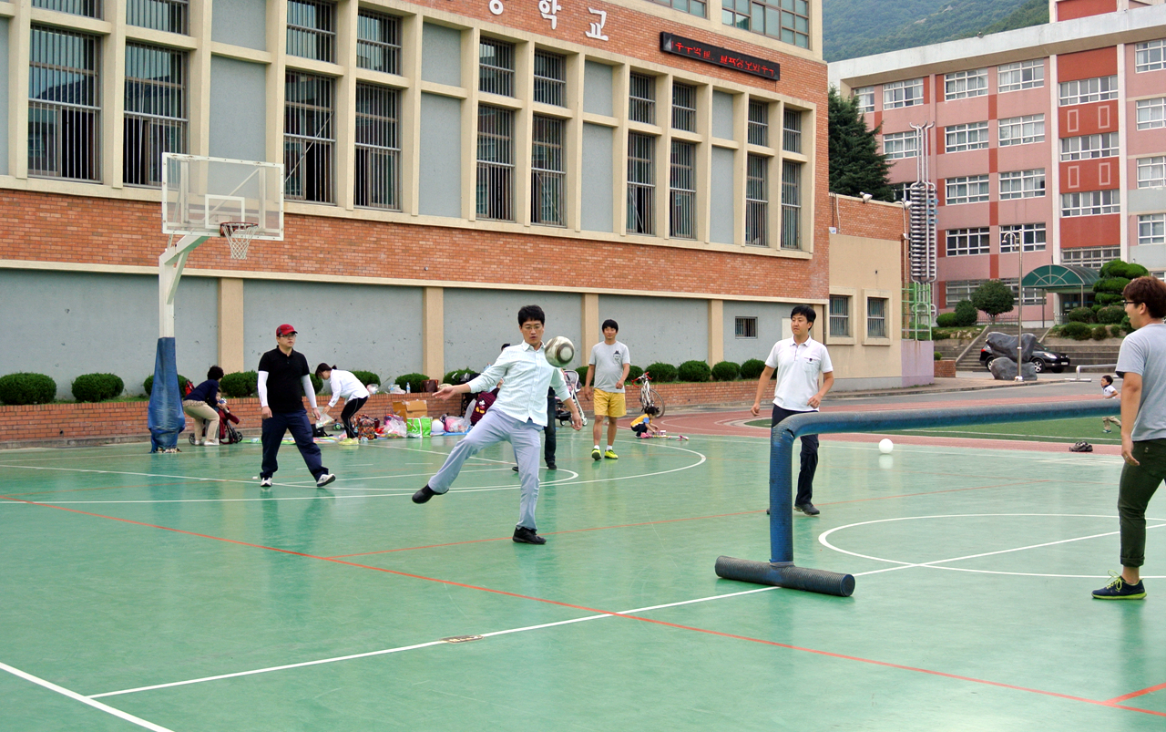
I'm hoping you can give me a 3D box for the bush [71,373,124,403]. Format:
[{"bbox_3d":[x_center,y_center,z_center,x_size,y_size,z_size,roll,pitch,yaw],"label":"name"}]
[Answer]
[{"bbox_3d":[-7.708,0.347,25.249,0.840,0.460,0.840,1,1,37],"label":"bush"}]

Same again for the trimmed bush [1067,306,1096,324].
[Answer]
[{"bbox_3d":[30.389,-3.114,97.000,1.650,1.120,1.750,0,1,-41],"label":"trimmed bush"}]

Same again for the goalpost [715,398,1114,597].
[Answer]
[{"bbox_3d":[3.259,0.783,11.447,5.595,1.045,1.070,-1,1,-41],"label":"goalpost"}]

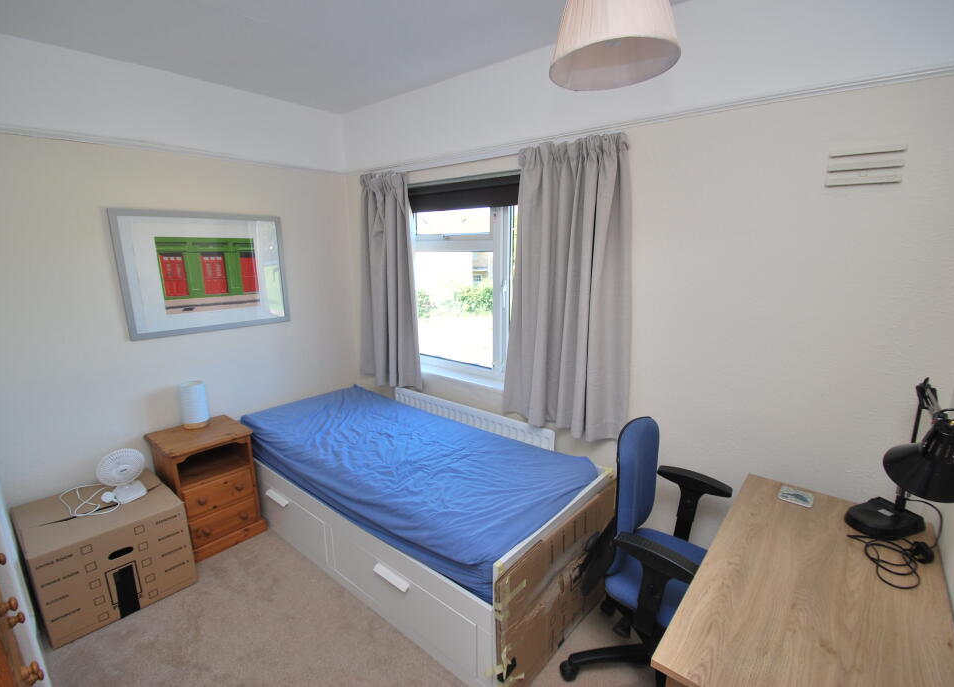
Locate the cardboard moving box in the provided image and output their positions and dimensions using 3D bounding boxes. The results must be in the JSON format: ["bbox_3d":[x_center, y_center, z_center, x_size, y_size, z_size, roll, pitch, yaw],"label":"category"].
[{"bbox_3d":[-1.764,0.971,2.025,0.515,0.431,0.526,10,16,38],"label":"cardboard moving box"}]

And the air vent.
[{"bbox_3d":[1.218,-0.554,1.327,0.188,0.116,0.020,10,16,38],"label":"air vent"}]

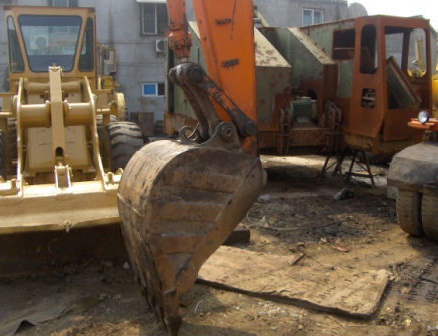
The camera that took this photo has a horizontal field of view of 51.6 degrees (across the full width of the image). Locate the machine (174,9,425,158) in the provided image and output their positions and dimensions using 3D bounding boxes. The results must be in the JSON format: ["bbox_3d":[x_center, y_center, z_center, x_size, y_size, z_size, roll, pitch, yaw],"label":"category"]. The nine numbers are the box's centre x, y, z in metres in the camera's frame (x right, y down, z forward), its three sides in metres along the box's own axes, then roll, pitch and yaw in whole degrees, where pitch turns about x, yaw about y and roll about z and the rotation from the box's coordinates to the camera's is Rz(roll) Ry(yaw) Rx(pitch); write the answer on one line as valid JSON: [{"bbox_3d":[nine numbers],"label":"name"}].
[{"bbox_3d":[1.130,-1.320,7.420,3.120,1.950,2.800,-6,12,-28],"label":"machine"}]

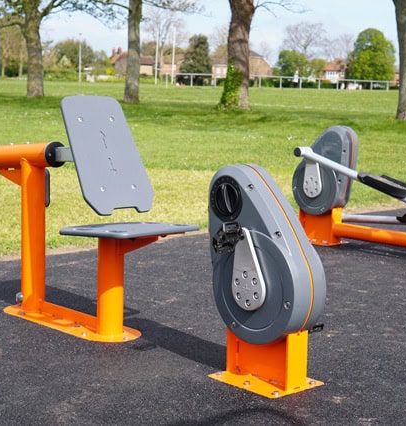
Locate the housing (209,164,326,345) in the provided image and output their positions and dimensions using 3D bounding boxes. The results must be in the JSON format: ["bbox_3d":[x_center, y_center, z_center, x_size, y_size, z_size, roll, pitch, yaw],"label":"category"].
[{"bbox_3d":[0.224,0.147,3.295,0.218,0.627,0.476,-6,12,-42],"label":"housing"}]

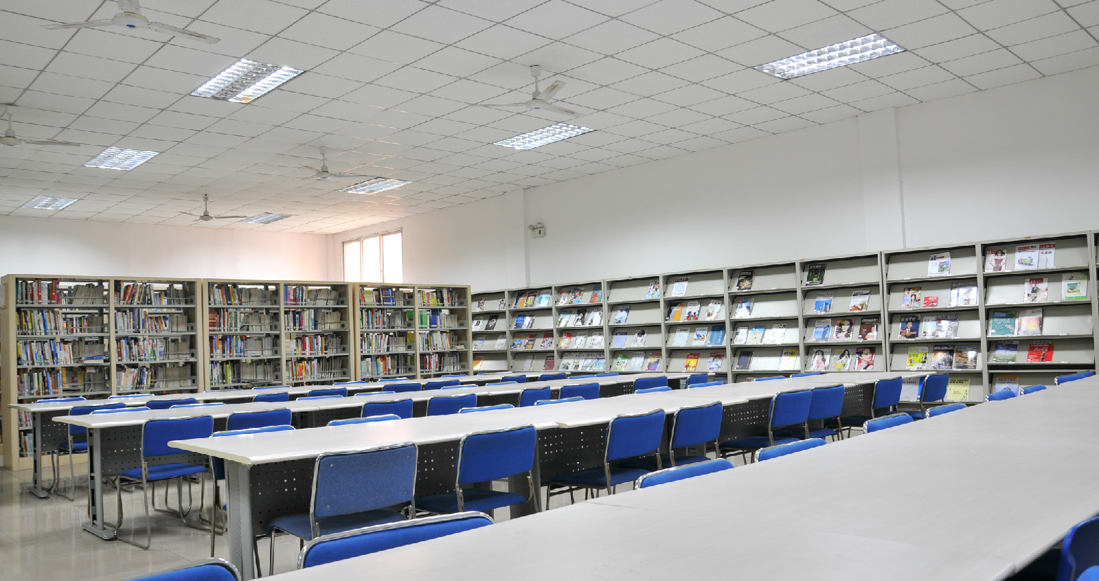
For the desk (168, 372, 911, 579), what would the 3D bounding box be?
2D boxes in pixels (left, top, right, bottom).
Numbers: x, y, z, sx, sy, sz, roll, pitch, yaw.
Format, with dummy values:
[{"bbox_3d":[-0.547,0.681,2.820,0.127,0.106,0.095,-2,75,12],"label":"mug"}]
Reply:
[{"bbox_3d":[0.833,1.129,5.778,6.400,0.745,0.950,1,-5,-44],"label":"desk"}]

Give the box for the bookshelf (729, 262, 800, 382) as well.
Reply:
[{"bbox_3d":[2.611,0.707,9.570,0.420,1.980,0.964,1,-5,-44],"label":"bookshelf"}]

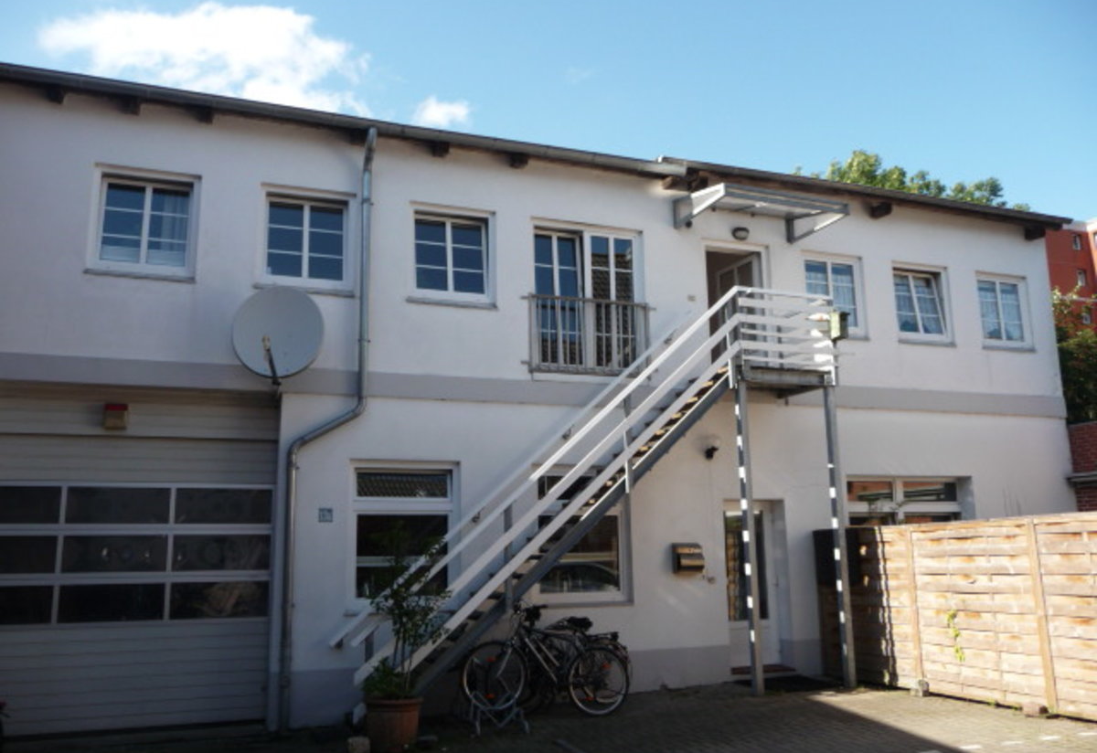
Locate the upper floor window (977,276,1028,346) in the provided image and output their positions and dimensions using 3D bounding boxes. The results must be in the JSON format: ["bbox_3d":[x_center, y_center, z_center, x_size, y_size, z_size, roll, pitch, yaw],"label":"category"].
[{"bbox_3d":[7.146,-1.019,13.935,0.950,1.100,0.130,3,-12,-20],"label":"upper floor window"}]

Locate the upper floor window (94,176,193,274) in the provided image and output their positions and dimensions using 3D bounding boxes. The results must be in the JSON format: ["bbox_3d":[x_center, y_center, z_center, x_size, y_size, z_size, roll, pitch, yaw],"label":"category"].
[{"bbox_3d":[-4.384,-1.660,9.643,0.950,1.100,0.130,3,-12,-20],"label":"upper floor window"}]

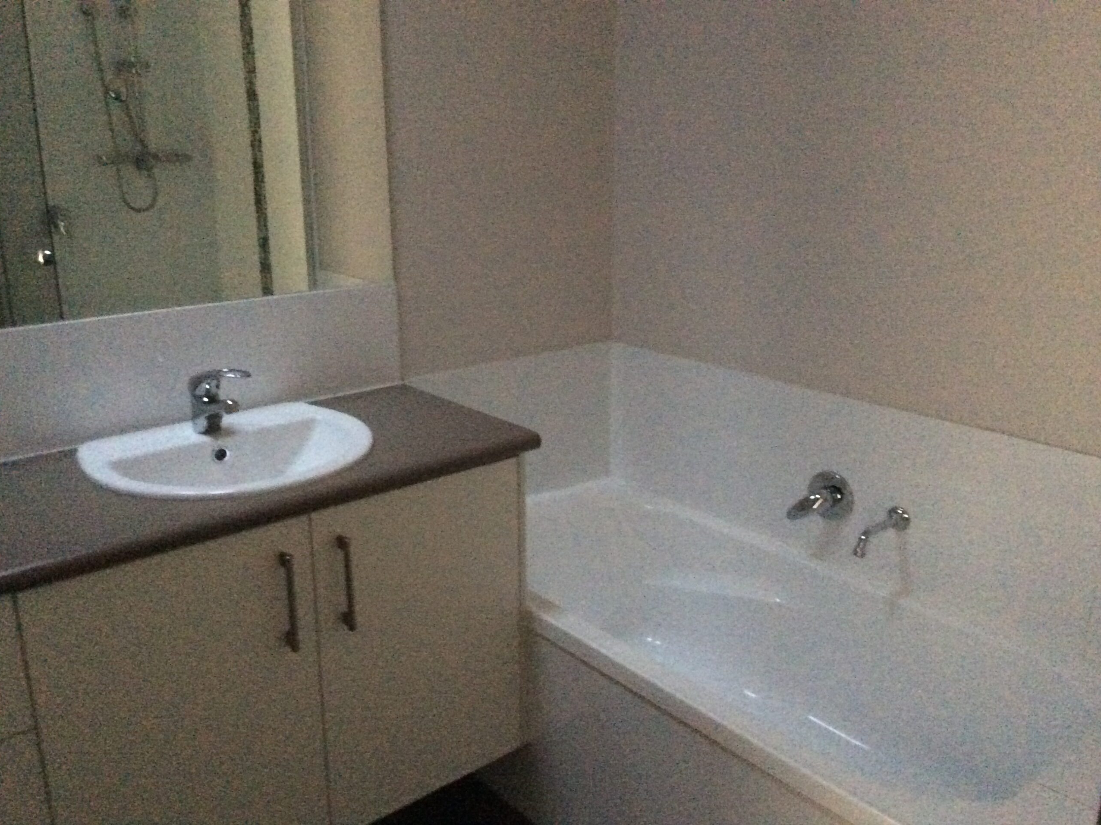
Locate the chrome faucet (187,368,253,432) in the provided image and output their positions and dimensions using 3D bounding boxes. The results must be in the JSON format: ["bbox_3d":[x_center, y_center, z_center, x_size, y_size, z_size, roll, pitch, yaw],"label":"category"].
[{"bbox_3d":[-0.666,-0.023,2.117,0.165,0.138,0.064,15,23,42],"label":"chrome faucet"}]

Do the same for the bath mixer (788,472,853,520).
[{"bbox_3d":[0.619,0.209,2.437,0.115,0.120,0.120,-14,21,-37],"label":"bath mixer"}]

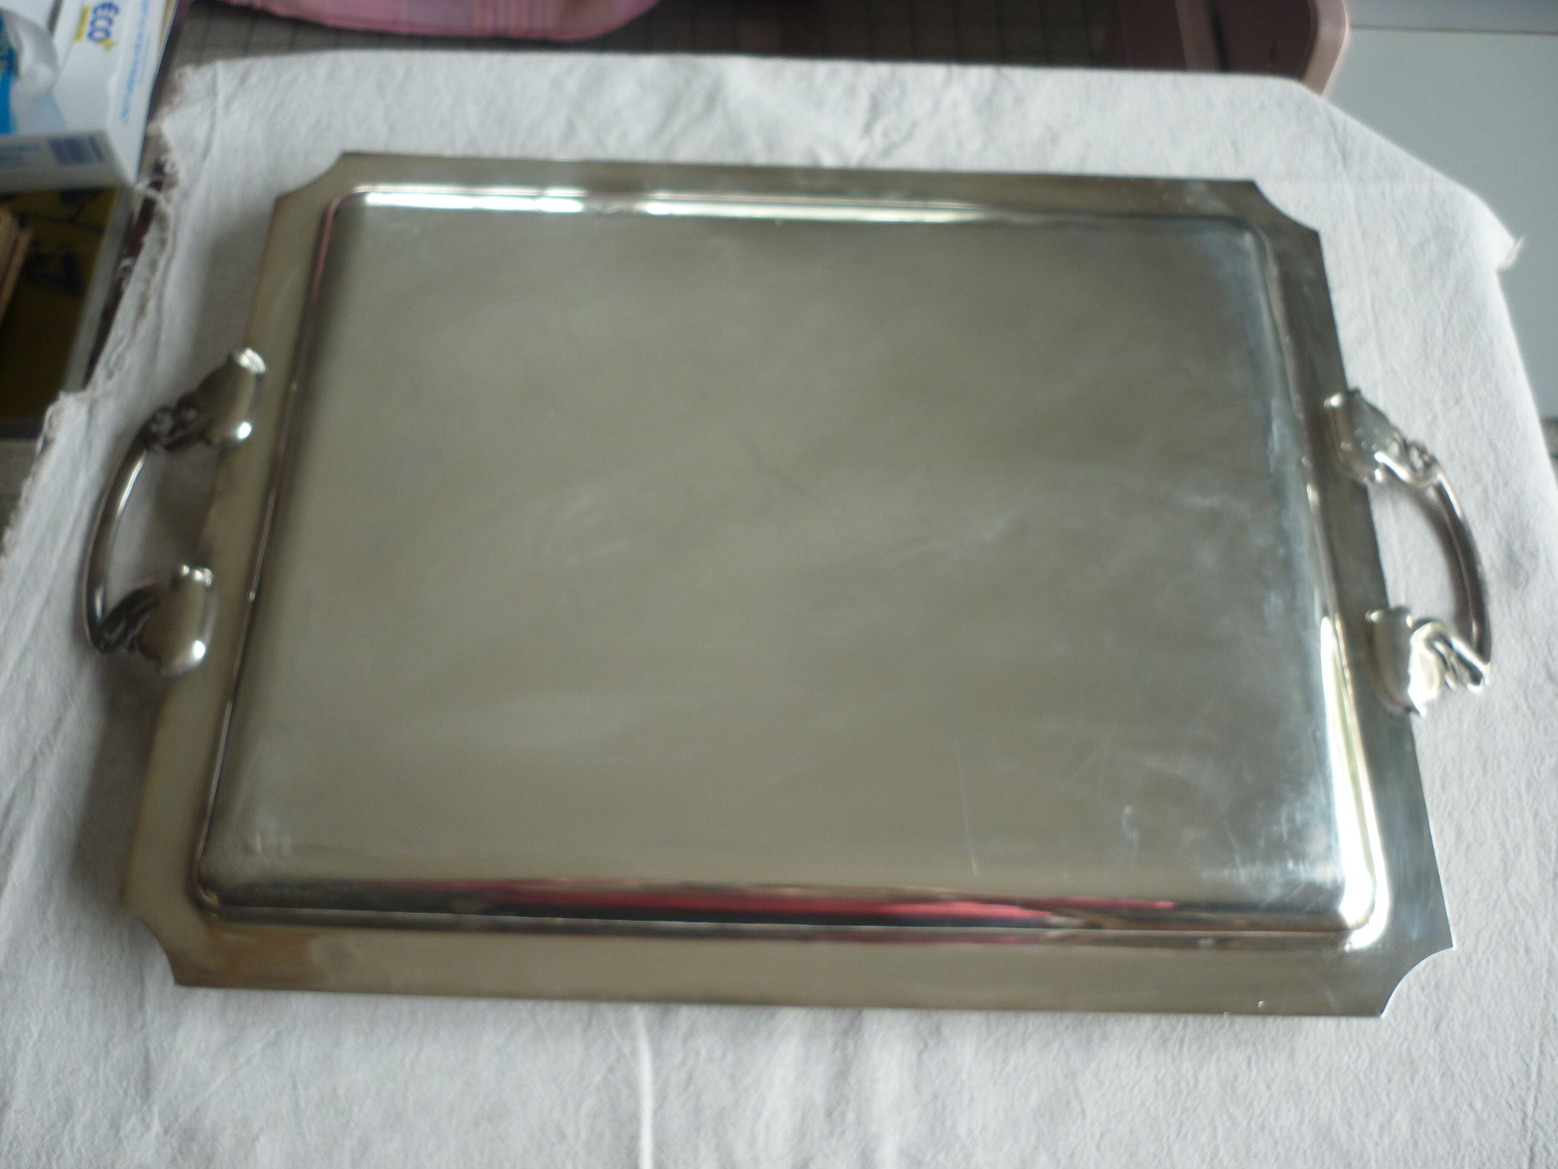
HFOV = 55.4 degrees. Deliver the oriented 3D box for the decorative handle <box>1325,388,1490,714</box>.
[{"bbox_3d":[0.264,-0.011,0.609,0.070,0.041,0.149,2,63,-1],"label":"decorative handle"}]

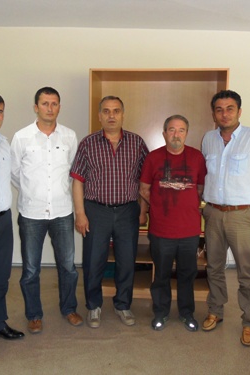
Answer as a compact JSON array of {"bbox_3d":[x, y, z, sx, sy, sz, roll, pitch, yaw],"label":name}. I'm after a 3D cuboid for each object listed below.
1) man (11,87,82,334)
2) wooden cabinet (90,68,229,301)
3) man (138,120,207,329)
[{"bbox_3d":[-0.588,0.176,2.921,0.540,1.793,0.400,-2,7,-18],"label":"man"},{"bbox_3d":[0.300,-0.030,3.710,1.175,2.029,0.603,1,7,5],"label":"wooden cabinet"},{"bbox_3d":[0.373,0.270,2.968,0.530,1.620,0.400,1,7,1],"label":"man"}]

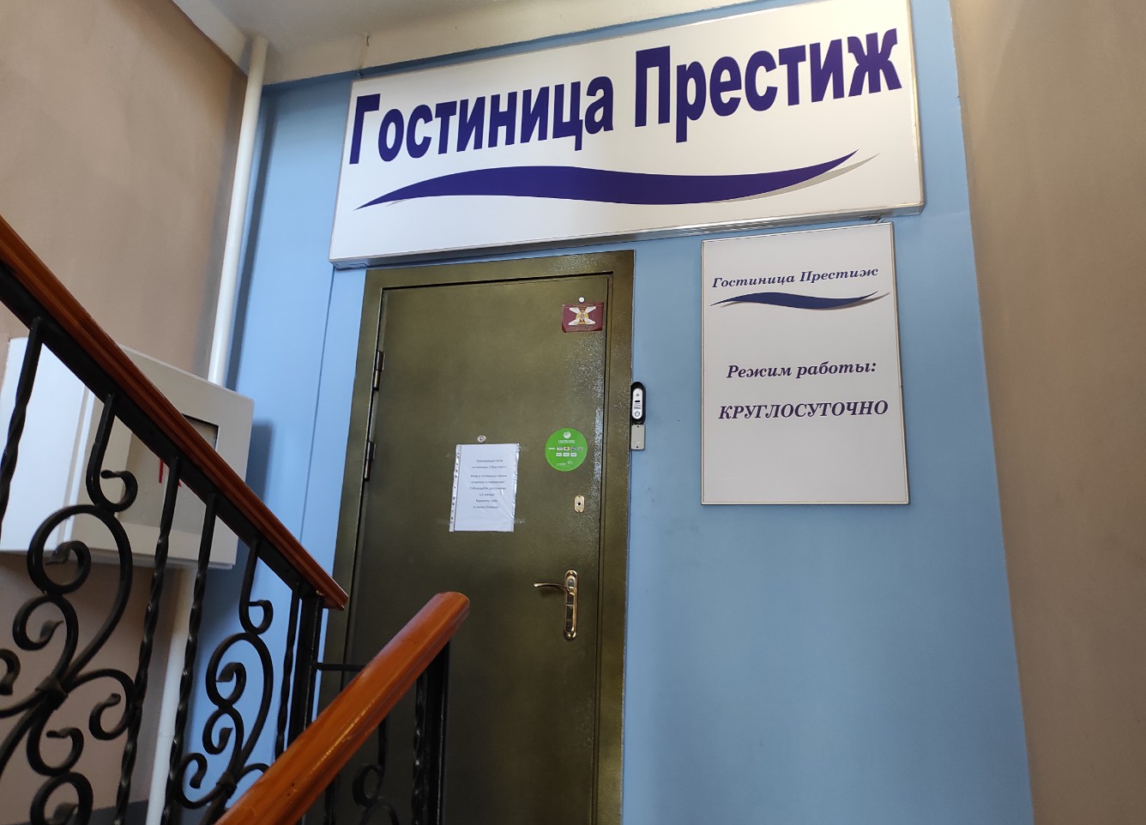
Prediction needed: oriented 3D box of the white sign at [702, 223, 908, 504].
[{"bbox_3d":[0.713,-0.156,2.615,0.604,0.902,0.022,-2,-16,17],"label":"white sign"}]

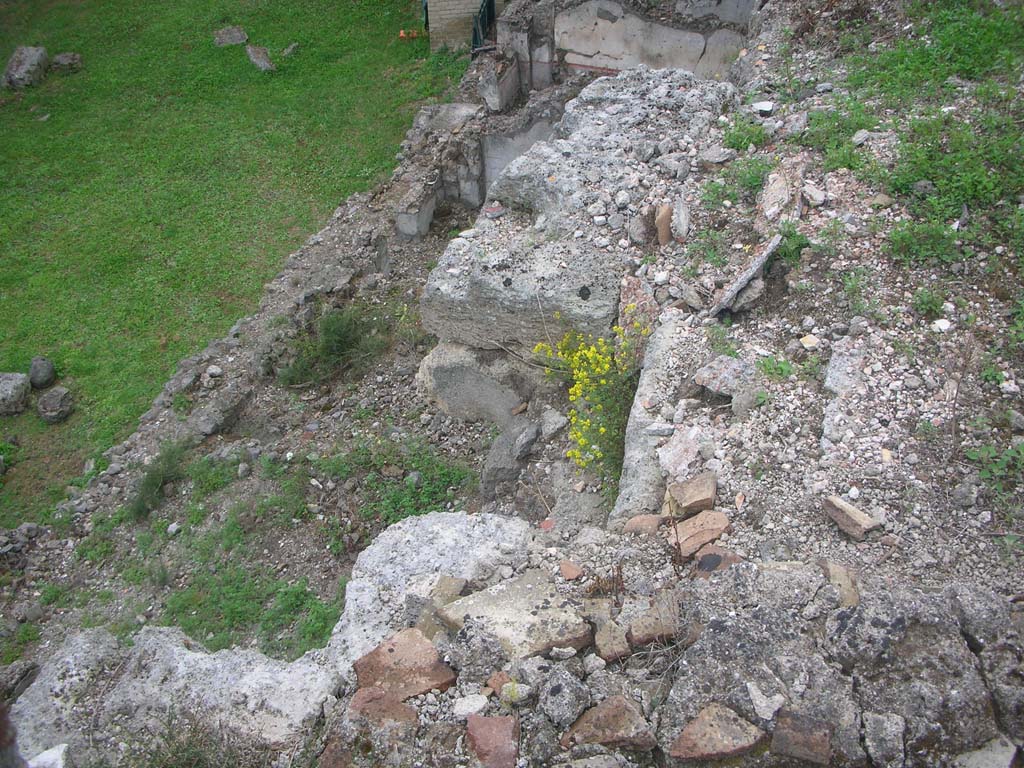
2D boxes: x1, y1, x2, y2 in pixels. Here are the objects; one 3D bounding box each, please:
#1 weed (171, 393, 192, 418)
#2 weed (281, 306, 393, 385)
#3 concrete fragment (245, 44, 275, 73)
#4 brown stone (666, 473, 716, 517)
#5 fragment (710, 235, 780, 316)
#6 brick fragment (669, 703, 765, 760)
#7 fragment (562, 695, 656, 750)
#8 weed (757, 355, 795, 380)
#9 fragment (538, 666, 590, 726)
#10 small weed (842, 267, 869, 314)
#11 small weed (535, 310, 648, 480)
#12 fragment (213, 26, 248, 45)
[{"bbox_3d":[-1.946,0.126,6.100,0.130,0.100,0.130,-1,36,0],"label":"weed"},{"bbox_3d":[-1.092,-0.245,6.500,0.680,0.320,0.450,-1,36,0],"label":"weed"},{"bbox_3d":[-3.617,-4.662,14.818,0.270,0.120,0.780,-17,40,-19],"label":"concrete fragment"},{"bbox_3d":[0.483,0.298,2.793,0.110,0.065,0.070,-11,38,-12],"label":"brown stone"},{"bbox_3d":[0.857,-0.378,3.786,0.080,0.140,0.510,22,38,32],"label":"fragment"},{"bbox_3d":[0.448,0.763,2.280,0.200,0.050,0.110,-10,37,-12],"label":"brick fragment"},{"bbox_3d":[0.199,0.695,2.128,0.189,0.065,0.106,-1,31,0],"label":"fragment"},{"bbox_3d":[0.915,-0.054,3.600,0.130,0.050,0.095,-1,36,0],"label":"weed"},{"bbox_3d":[0.110,0.655,2.173,0.108,0.090,0.121,-1,31,0],"label":"fragment"},{"bbox_3d":[1.230,-0.331,3.697,0.089,0.140,0.177,8,33,14],"label":"small weed"},{"bbox_3d":[0.250,0.037,3.305,0.330,0.430,0.300,2,37,4],"label":"small weed"},{"bbox_3d":[-4.269,-5.266,15.642,0.460,0.110,0.420,-12,39,-14],"label":"fragment"}]

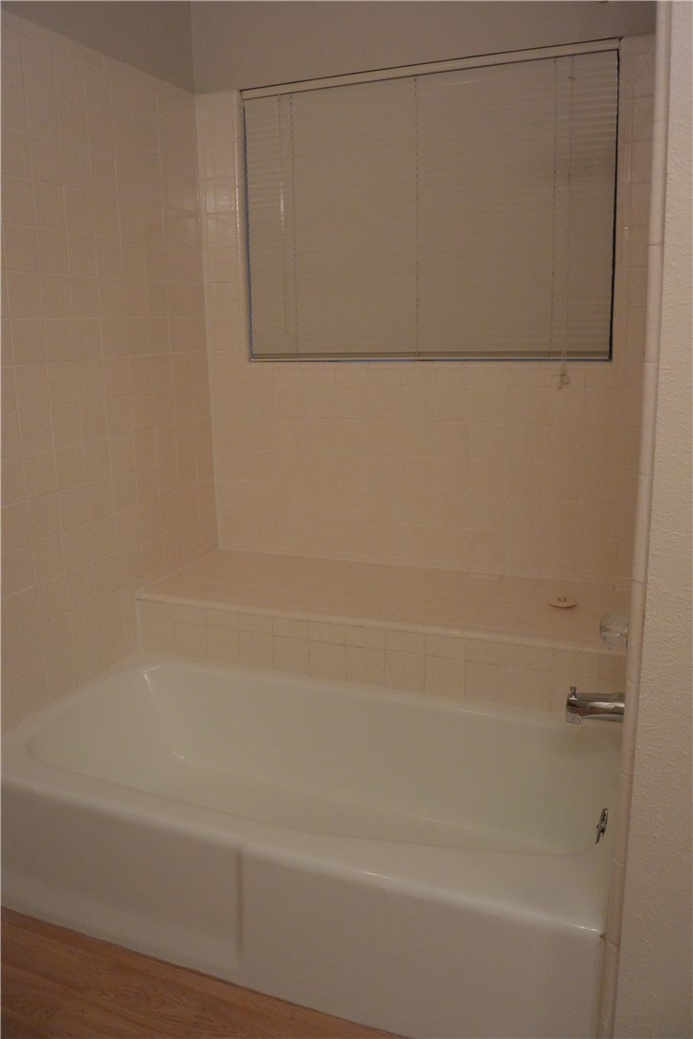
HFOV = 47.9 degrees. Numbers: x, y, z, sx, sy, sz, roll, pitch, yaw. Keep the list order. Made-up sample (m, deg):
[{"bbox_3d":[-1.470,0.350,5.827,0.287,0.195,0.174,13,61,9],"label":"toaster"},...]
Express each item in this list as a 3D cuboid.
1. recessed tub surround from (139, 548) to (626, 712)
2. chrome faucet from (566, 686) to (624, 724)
[{"bbox_3d":[0.106,0.307,2.390,1.429,0.191,0.528,4,15,21],"label":"recessed tub surround"},{"bbox_3d":[0.509,0.379,1.575,0.123,0.079,0.059,4,15,21],"label":"chrome faucet"}]

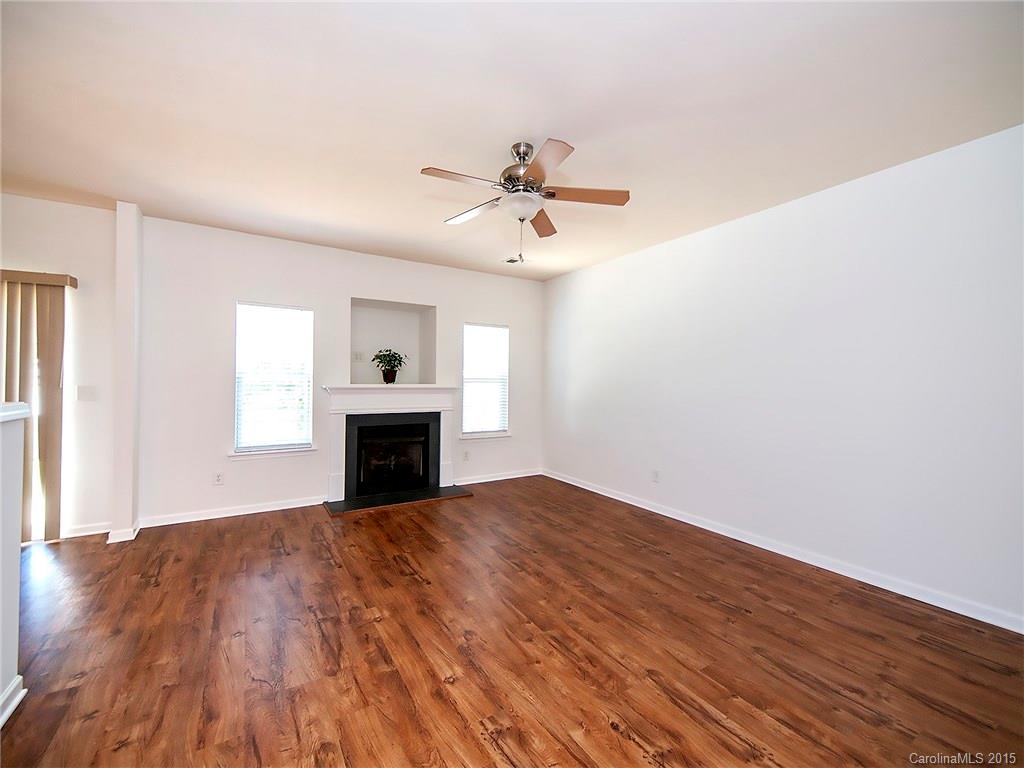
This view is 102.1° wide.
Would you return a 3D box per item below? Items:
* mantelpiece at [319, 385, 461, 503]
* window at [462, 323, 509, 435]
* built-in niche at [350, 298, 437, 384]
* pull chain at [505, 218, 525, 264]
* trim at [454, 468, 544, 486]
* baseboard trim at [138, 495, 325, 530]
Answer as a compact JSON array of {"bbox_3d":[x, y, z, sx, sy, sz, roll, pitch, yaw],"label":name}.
[{"bbox_3d":[-1.302,0.655,4.738,1.580,1.265,0.190,0,0,-32],"label":"mantelpiece"},{"bbox_3d":[-0.348,-0.060,5.482,0.685,1.428,0.100,0,0,-32],"label":"window"},{"bbox_3d":[-1.489,-0.465,5.045,0.995,0.967,0.550,0,0,-32],"label":"built-in niche"},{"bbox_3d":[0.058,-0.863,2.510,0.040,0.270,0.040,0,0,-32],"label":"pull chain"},{"bbox_3d":[-0.141,1.252,5.568,1.365,0.087,0.018,0,0,-32],"label":"trim"},{"bbox_3d":[-2.631,1.233,4.019,1.480,0.087,0.018,0,0,-32],"label":"baseboard trim"}]

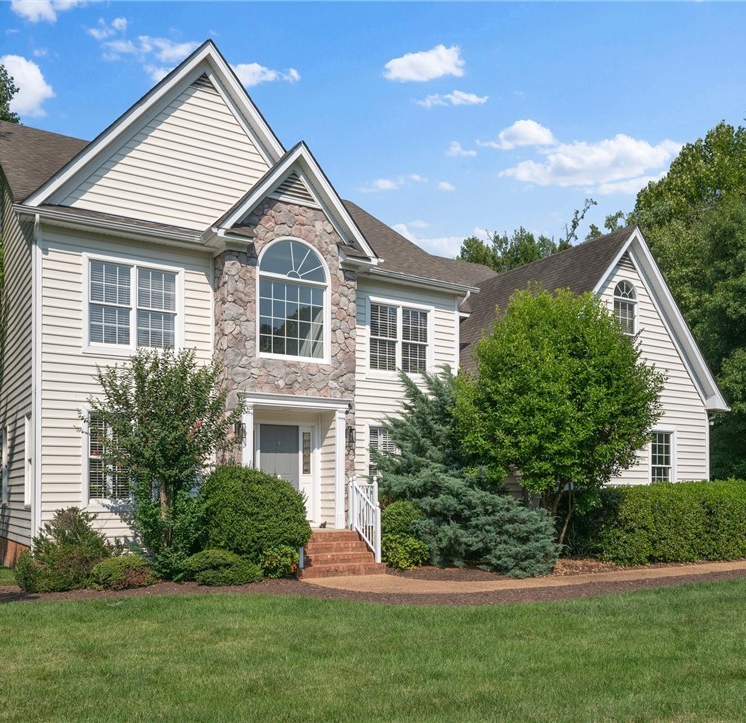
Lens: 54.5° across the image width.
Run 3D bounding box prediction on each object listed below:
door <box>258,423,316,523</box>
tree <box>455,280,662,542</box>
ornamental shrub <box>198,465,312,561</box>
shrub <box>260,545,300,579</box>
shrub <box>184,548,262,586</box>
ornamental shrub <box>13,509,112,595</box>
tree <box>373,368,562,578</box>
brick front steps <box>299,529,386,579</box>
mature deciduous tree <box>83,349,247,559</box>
[{"bbox_3d":[-1.808,2.347,15.300,1.300,2.100,0.120,3,-5,-32],"label":"door"},{"bbox_3d":[3.789,1.199,14.700,4.000,5.200,3.700,0,-5,0],"label":"tree"},{"bbox_3d":[-2.143,2.846,13.200,2.000,1.900,1.900,0,-5,0],"label":"ornamental shrub"},{"bbox_3d":[-1.649,3.566,12.900,0.700,0.580,0.650,0,-5,0],"label":"shrub"},{"bbox_3d":[-2.541,3.485,12.300,1.300,0.600,1.150,3,-5,-32],"label":"shrub"},{"bbox_3d":[-5.106,3.075,11.900,1.650,1.300,1.450,3,-5,-32],"label":"ornamental shrub"},{"bbox_3d":[2.048,2.290,15.200,3.400,4.200,3.200,3,-5,-32],"label":"tree"},{"bbox_3d":[-0.723,3.701,13.950,1.800,0.800,1.300,3,-5,-32],"label":"brick front steps"},{"bbox_3d":[-3.706,1.716,12.800,2.700,3.900,2.400,3,-5,-32],"label":"mature deciduous tree"}]

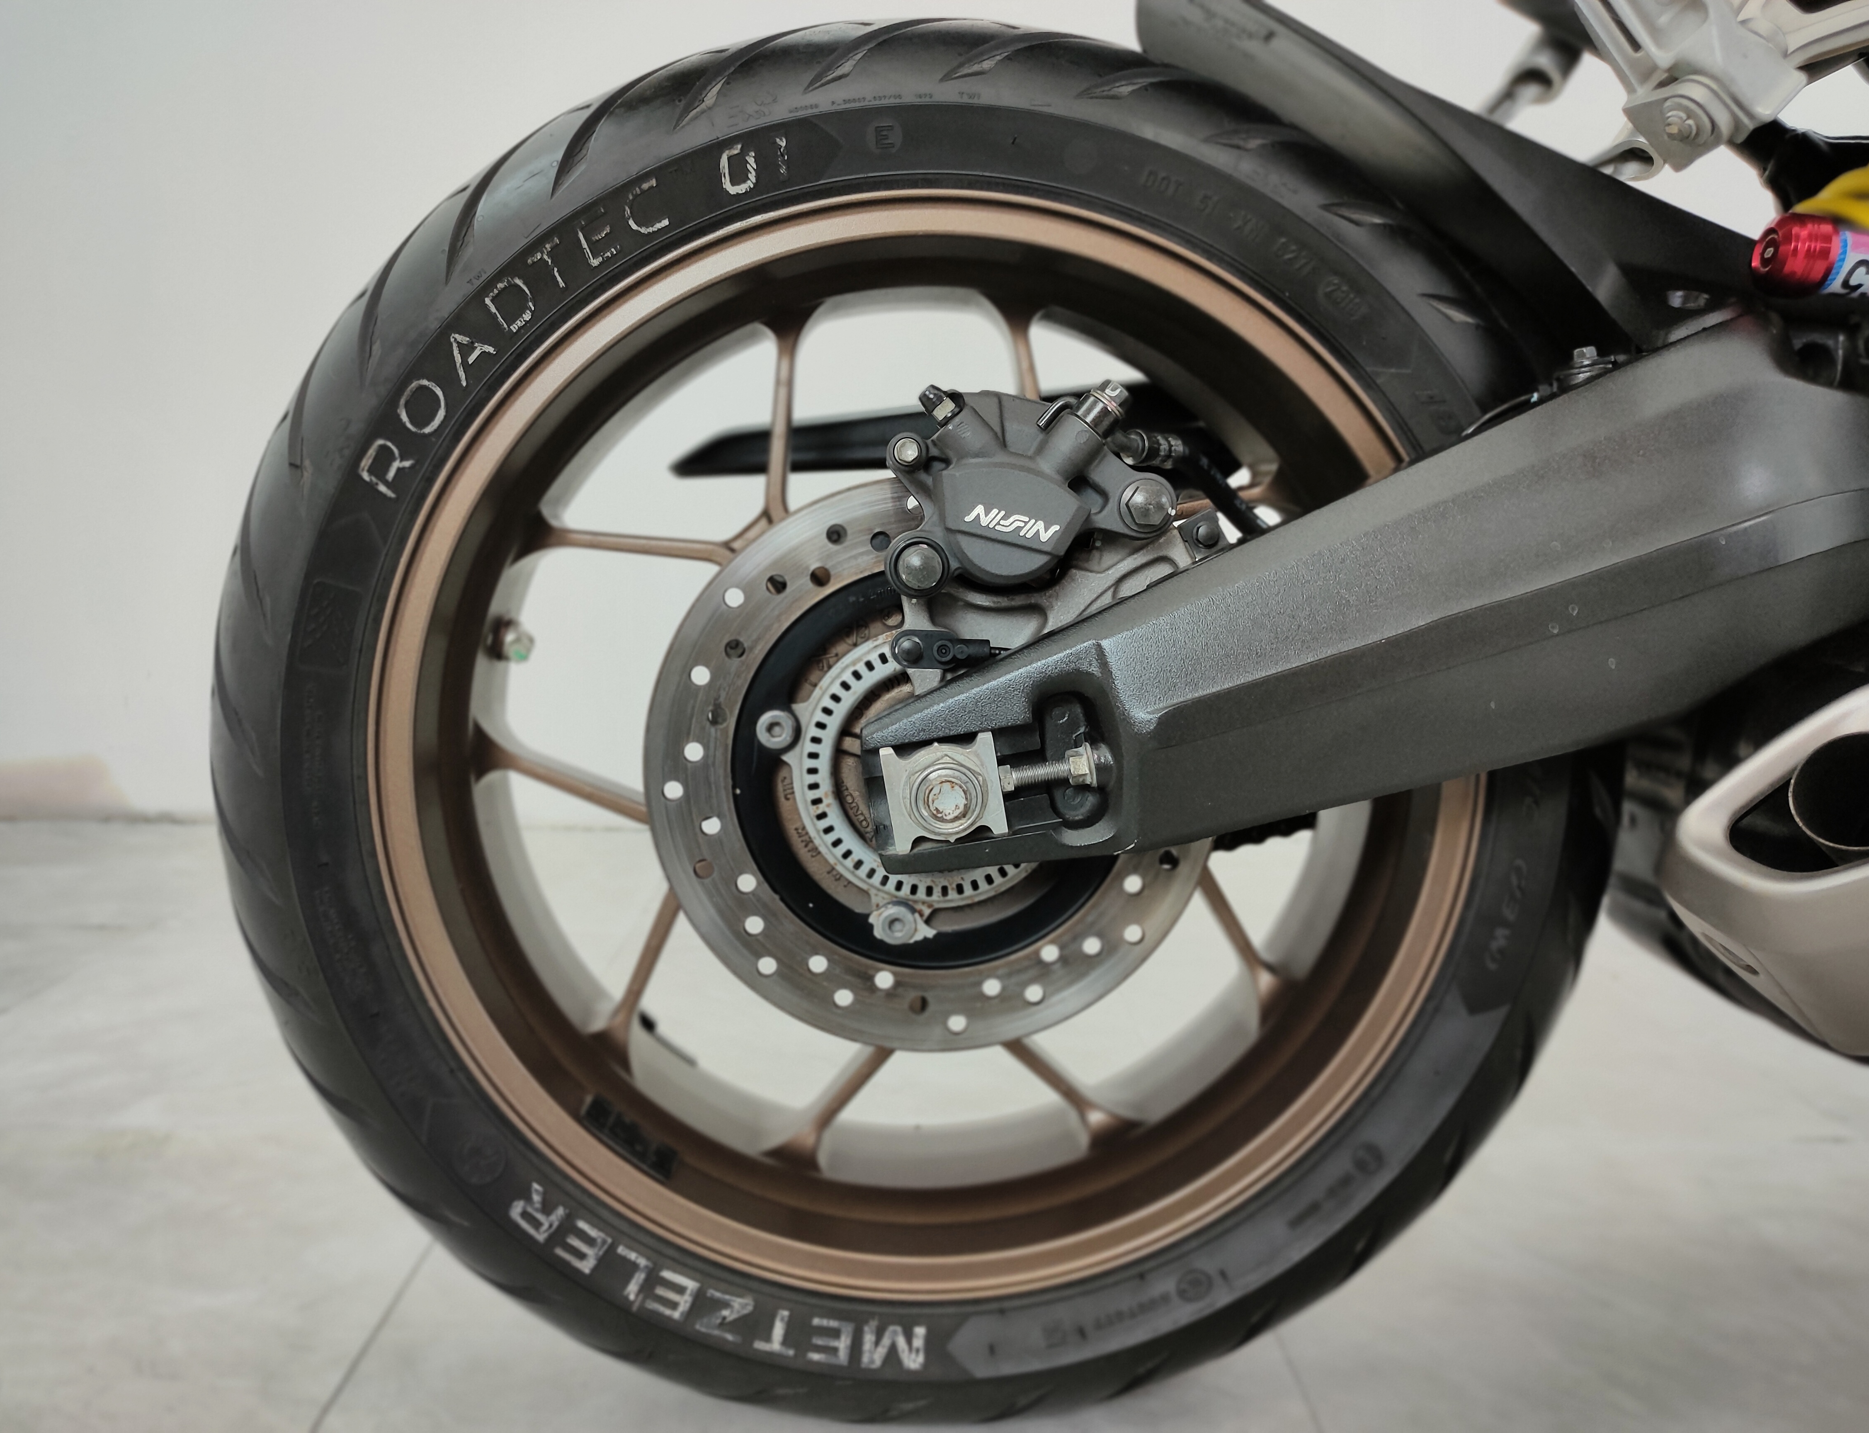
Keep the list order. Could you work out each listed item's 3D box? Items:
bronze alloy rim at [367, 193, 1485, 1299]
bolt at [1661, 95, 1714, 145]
[{"bbox_3d":[-0.003,0.012,0.798,0.464,0.464,0.152,0,7,-4],"label":"bronze alloy rim"},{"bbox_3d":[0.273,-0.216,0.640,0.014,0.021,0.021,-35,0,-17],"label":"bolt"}]

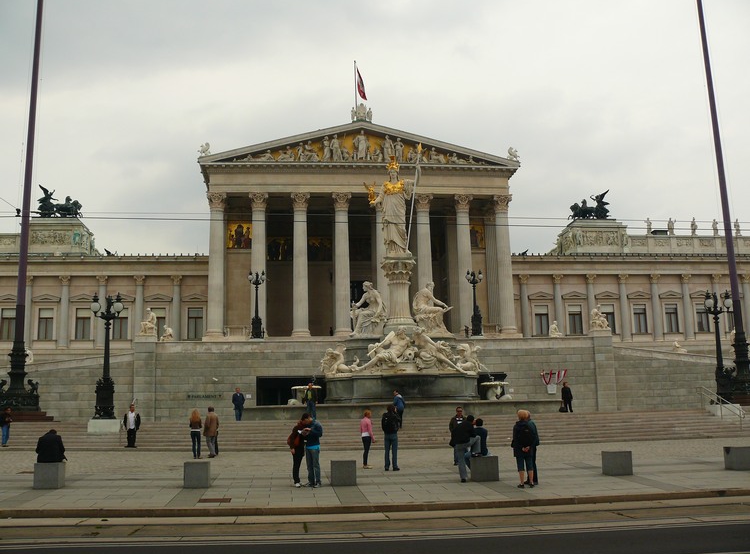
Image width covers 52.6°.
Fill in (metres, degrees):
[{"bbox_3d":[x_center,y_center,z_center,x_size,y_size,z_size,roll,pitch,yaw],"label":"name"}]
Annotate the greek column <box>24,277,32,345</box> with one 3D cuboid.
[{"bbox_3d":[-34.232,3.379,74.340,1.000,7.062,1.000,0,-10,-6],"label":"greek column"}]

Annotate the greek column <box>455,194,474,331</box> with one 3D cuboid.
[{"bbox_3d":[8.373,-1.251,69.511,1.620,13.019,1.620,0,-9,-6],"label":"greek column"}]

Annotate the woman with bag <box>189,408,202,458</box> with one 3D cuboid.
[{"bbox_3d":[-6.085,5.312,25.700,0.470,1.700,0.320,0,-10,-6],"label":"woman with bag"}]

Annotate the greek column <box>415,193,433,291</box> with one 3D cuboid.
[{"bbox_3d":[4.536,-1.206,68.276,1.600,13.142,1.600,0,-10,-5],"label":"greek column"}]

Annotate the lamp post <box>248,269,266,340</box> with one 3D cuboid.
[{"bbox_3d":[-9.501,2.212,61.349,1.400,5.617,1.400,0,-10,-6],"label":"lamp post"}]

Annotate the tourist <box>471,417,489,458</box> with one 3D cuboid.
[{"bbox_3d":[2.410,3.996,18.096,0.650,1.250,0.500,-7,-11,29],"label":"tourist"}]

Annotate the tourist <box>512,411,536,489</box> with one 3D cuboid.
[{"bbox_3d":[3.221,3.715,16.436,0.470,1.646,0.420,1,-9,-14],"label":"tourist"}]

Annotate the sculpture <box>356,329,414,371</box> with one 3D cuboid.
[{"bbox_3d":[0.482,3.720,38.496,2.999,2.305,1.800,-3,-10,10],"label":"sculpture"}]

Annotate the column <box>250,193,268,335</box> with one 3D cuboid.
[{"bbox_3d":[-10.022,-1.213,65.550,1.500,12.565,1.500,0,-10,-6],"label":"column"}]

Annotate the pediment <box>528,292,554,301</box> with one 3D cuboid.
[{"bbox_3d":[17.745,1.999,80.843,2.832,0.871,0.450,0,-9,-6],"label":"pediment"}]

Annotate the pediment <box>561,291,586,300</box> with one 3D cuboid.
[{"bbox_3d":[19.971,1.827,75.699,2.620,0.820,0.500,0,-10,-5],"label":"pediment"}]

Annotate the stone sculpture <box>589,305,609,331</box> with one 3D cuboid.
[{"bbox_3d":[15.101,2.724,50.995,1.450,1.750,1.050,0,-10,-6],"label":"stone sculpture"}]

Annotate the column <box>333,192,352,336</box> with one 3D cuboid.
[{"bbox_3d":[-2.571,-0.957,59.969,1.550,11.576,1.550,0,-10,-6],"label":"column"}]

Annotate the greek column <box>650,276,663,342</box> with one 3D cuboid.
[{"bbox_3d":[27.005,2.941,72.350,0.950,6.500,0.950,0,-10,-6],"label":"greek column"}]

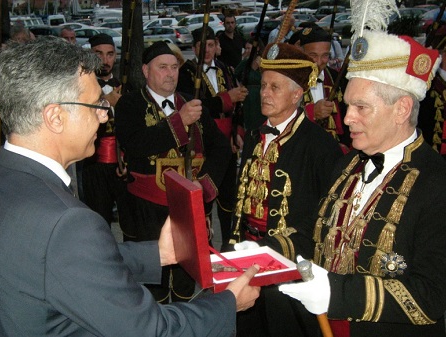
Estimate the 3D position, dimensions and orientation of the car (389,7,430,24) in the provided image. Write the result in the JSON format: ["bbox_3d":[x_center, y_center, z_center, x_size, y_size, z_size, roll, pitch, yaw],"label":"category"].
[{"bbox_3d":[12.021,-9.781,44.500,4.300,1.470,1.760,-15,17,-40],"label":"car"}]

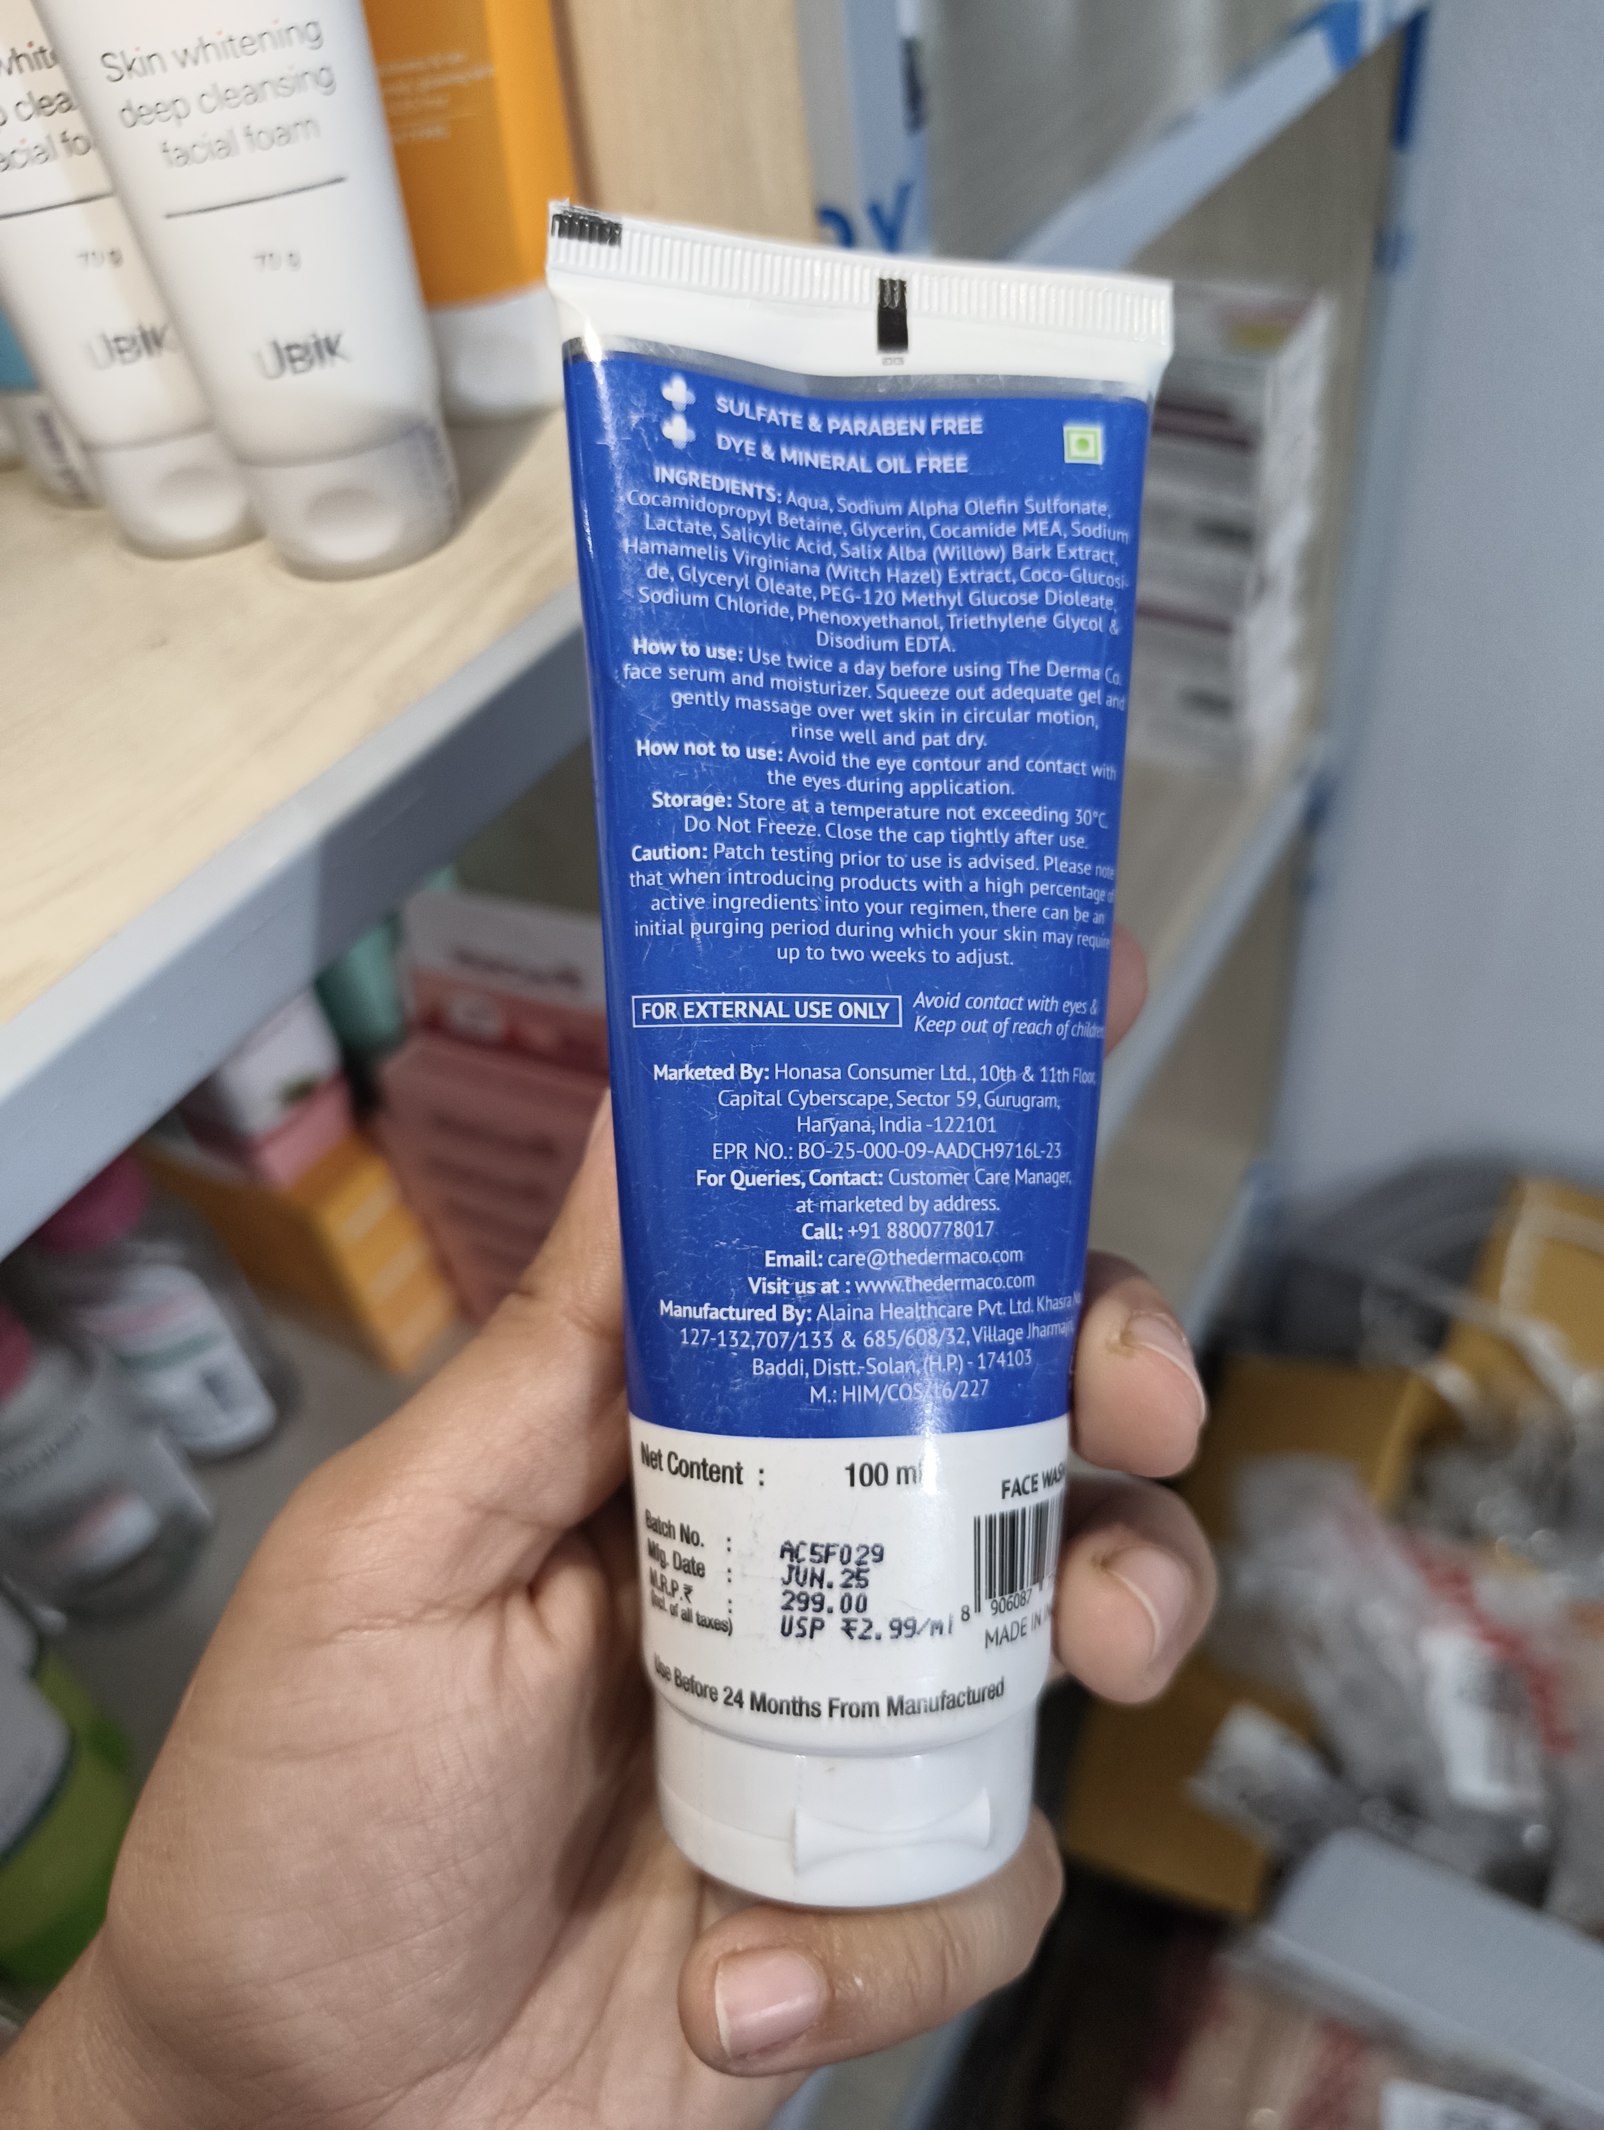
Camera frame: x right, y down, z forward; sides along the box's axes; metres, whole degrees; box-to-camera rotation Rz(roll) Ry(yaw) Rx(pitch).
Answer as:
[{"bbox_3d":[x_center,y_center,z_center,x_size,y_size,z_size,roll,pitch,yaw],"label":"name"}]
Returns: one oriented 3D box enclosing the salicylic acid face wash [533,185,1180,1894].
[{"bbox_3d":[0.006,-0.005,0.148,0.064,0.158,0.041,2,-2,-11],"label":"salicylic acid face wash"}]

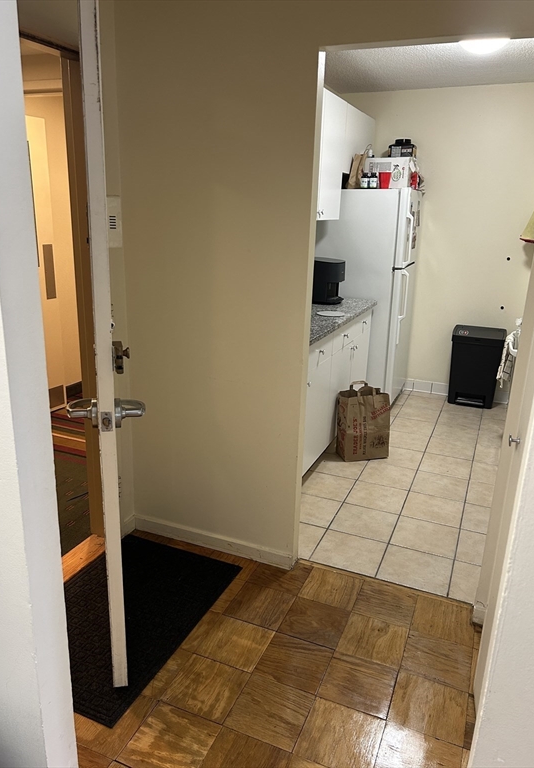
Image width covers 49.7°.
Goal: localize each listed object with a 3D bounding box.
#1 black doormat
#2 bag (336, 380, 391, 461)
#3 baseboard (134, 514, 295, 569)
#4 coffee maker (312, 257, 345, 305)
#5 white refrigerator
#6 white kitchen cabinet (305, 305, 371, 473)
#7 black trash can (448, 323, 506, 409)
[{"bbox_3d":[-0.565,0.876,2.250,0.608,0.009,0.906,9,18,21],"label":"black doormat"},{"bbox_3d":[0.621,0.233,3.701,0.300,0.478,0.168,-2,17,-14],"label":"bag"},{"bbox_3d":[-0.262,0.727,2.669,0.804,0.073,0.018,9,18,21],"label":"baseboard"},{"bbox_3d":[0.384,-0.700,3.942,0.292,0.298,0.213,9,18,21],"label":"coffee maker"},{"bbox_3d":[0.755,-0.683,4.659,0.783,1.684,0.707,9,18,21],"label":"white refrigerator"},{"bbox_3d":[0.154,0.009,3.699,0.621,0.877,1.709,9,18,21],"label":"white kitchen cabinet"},{"bbox_3d":[1.725,-0.138,4.780,0.390,0.637,0.222,9,18,21],"label":"black trash can"}]

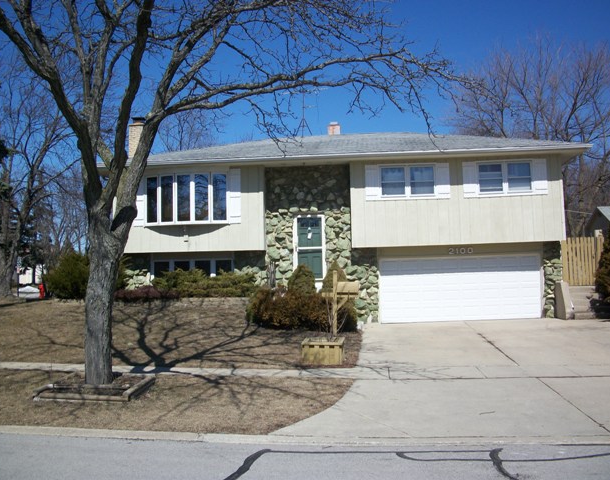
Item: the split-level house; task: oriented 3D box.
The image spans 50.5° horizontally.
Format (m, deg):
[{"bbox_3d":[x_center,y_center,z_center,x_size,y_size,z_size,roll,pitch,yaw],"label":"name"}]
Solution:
[{"bbox_3d":[1.235,-0.568,24.394,15.000,7.000,10.200,-2,-5,2],"label":"split-level house"}]

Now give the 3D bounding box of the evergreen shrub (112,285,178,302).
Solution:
[{"bbox_3d":[-4.535,1.507,18.400,1.800,0.500,1.000,-2,-5,2],"label":"evergreen shrub"}]

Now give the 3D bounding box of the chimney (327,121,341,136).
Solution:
[{"bbox_3d":[1.131,-4.254,24.800,0.480,0.620,0.480,-2,-5,2],"label":"chimney"}]

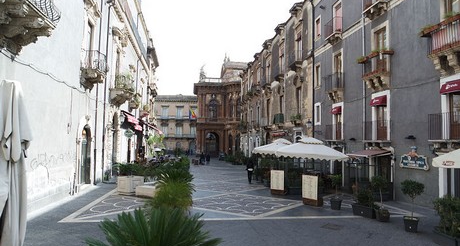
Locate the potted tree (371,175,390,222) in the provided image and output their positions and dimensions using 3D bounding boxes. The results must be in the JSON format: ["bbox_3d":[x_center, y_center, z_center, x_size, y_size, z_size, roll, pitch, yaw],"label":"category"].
[{"bbox_3d":[5.147,2.506,10.371,0.600,1.550,0.600,1,-4,-9],"label":"potted tree"}]

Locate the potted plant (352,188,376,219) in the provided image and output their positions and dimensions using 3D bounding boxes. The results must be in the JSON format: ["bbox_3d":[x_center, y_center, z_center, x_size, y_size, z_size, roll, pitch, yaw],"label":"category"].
[{"bbox_3d":[4.918,2.840,11.057,0.820,1.020,0.500,-3,-5,42],"label":"potted plant"}]

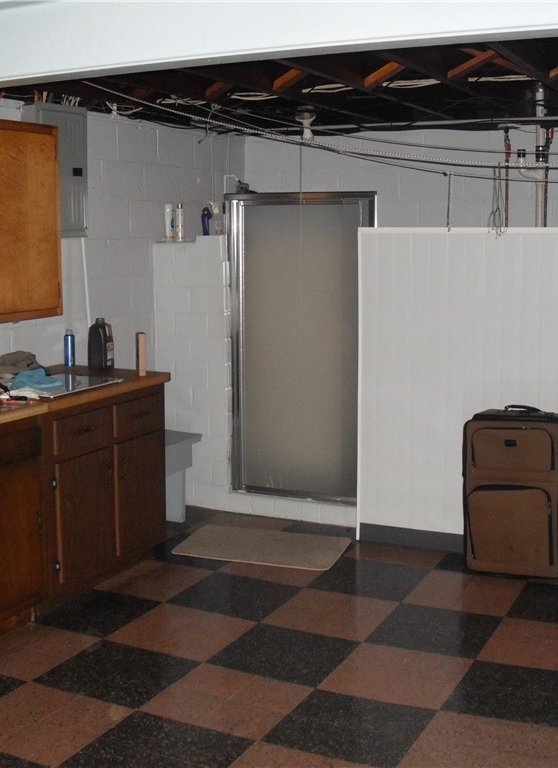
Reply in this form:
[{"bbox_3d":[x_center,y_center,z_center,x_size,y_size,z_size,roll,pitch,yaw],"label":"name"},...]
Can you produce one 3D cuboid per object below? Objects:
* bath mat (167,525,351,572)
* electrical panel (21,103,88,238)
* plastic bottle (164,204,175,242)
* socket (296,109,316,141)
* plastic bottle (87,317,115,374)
[{"bbox_3d":[-0.095,0.813,5.363,0.810,0.015,0.480,3,9,19],"label":"bath mat"},{"bbox_3d":[-1.072,-1.033,5.185,0.100,0.630,0.390,4,10,25],"label":"electrical panel"},{"bbox_3d":[-0.619,-0.894,5.981,0.052,0.210,0.042,-3,9,-19],"label":"plastic bottle"},{"bbox_3d":[0.133,-1.323,5.385,0.105,0.160,0.105,0,9,0],"label":"socket"},{"bbox_3d":[-0.873,-0.197,5.255,0.090,0.265,0.120,5,10,31],"label":"plastic bottle"}]

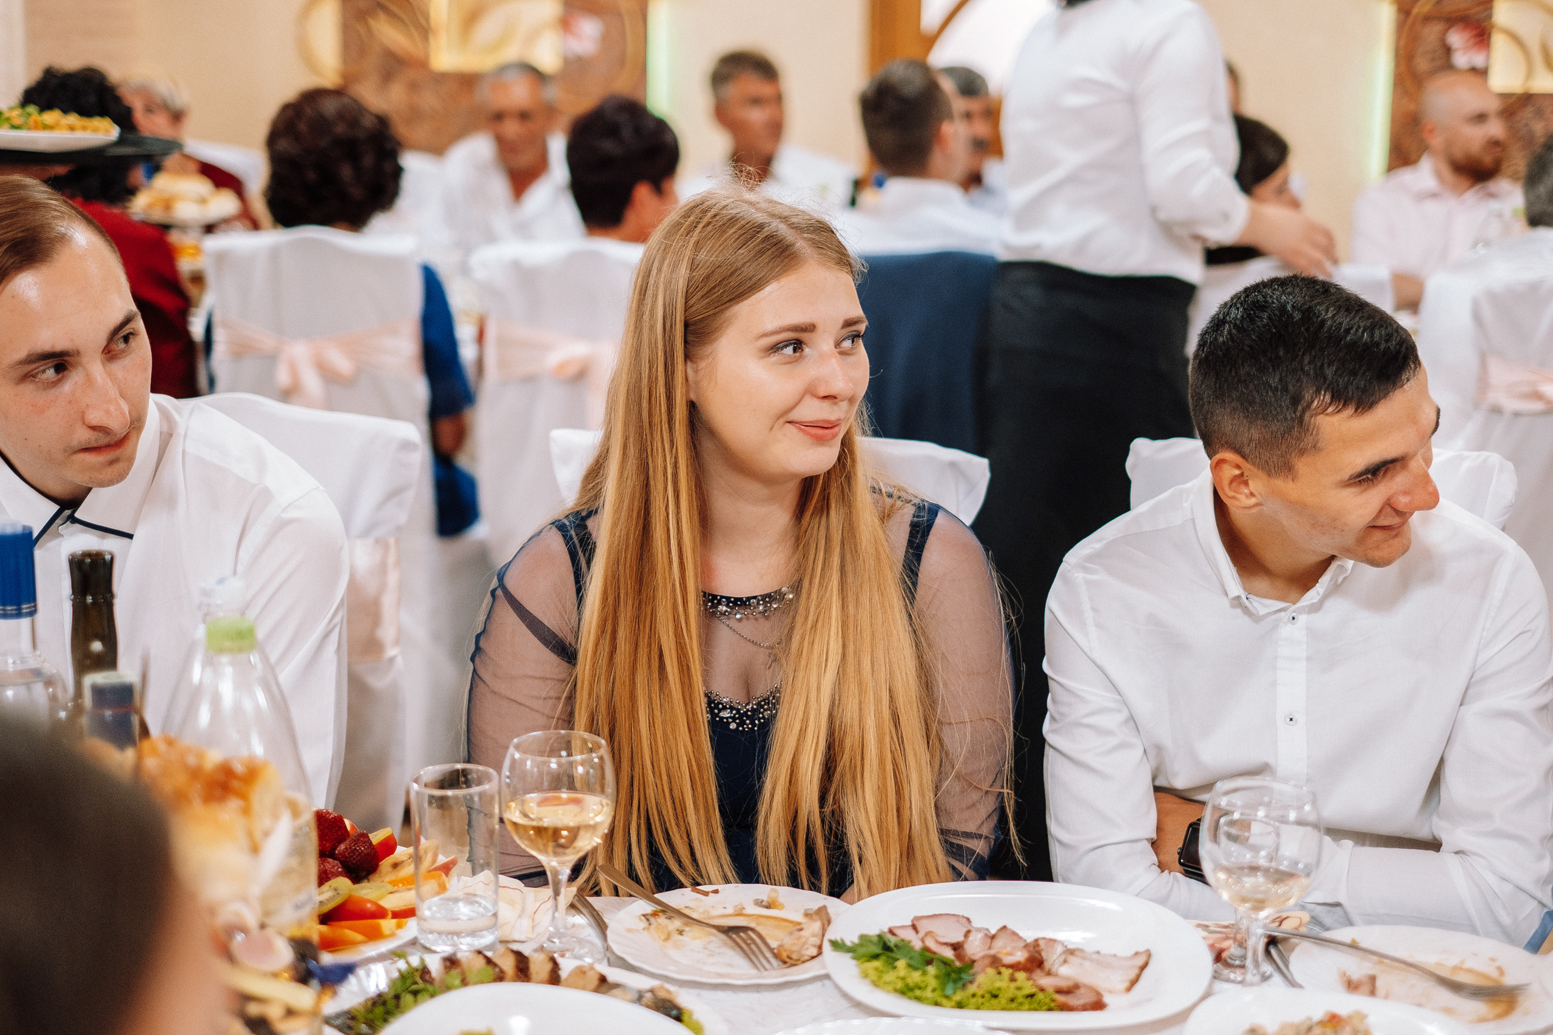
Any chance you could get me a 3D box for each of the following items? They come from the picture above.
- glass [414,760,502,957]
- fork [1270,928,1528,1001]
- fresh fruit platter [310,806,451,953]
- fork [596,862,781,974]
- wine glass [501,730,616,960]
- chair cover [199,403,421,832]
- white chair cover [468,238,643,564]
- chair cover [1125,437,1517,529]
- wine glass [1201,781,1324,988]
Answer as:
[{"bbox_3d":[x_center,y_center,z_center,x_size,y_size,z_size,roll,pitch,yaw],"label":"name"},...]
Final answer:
[{"bbox_3d":[-0.235,0.251,1.679,0.064,0.123,0.064,1,12,0],"label":"glass"},{"bbox_3d":[0.432,0.308,1.597,0.179,0.024,0.025,11,14,15],"label":"fork"},{"bbox_3d":[-0.353,0.264,1.718,0.250,0.080,0.250,1,12,0],"label":"fresh fruit platter"},{"bbox_3d":[-0.069,0.289,1.682,0.190,0.022,0.025,22,23,40],"label":"fork"},{"bbox_3d":[-0.156,0.238,1.664,0.082,0.157,0.082,1,12,0],"label":"wine glass"},{"bbox_3d":[-0.617,0.432,2.145,0.430,1.060,0.500,6,13,23],"label":"chair cover"},{"bbox_3d":[-0.338,-0.025,4.412,0.430,1.060,0.500,1,12,3],"label":"white chair cover"},{"bbox_3d":[0.491,0.452,2.146,0.430,1.010,0.520,3,12,11],"label":"chair cover"},{"bbox_3d":[0.331,0.260,1.590,0.083,0.147,0.083,1,11,0],"label":"wine glass"}]

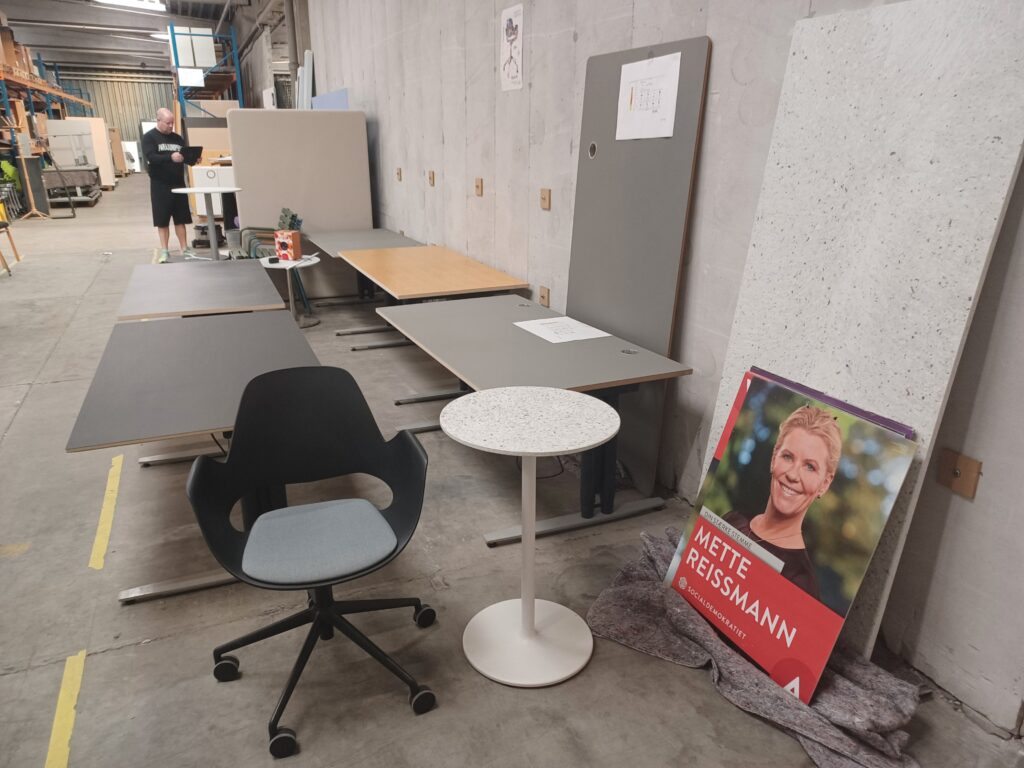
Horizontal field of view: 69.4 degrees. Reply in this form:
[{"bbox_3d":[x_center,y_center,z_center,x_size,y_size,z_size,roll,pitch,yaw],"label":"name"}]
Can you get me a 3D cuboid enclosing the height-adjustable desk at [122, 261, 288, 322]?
[{"bbox_3d":[-1.888,-0.295,4.607,0.800,0.677,1.600,-8,20,-21],"label":"height-adjustable desk"}]

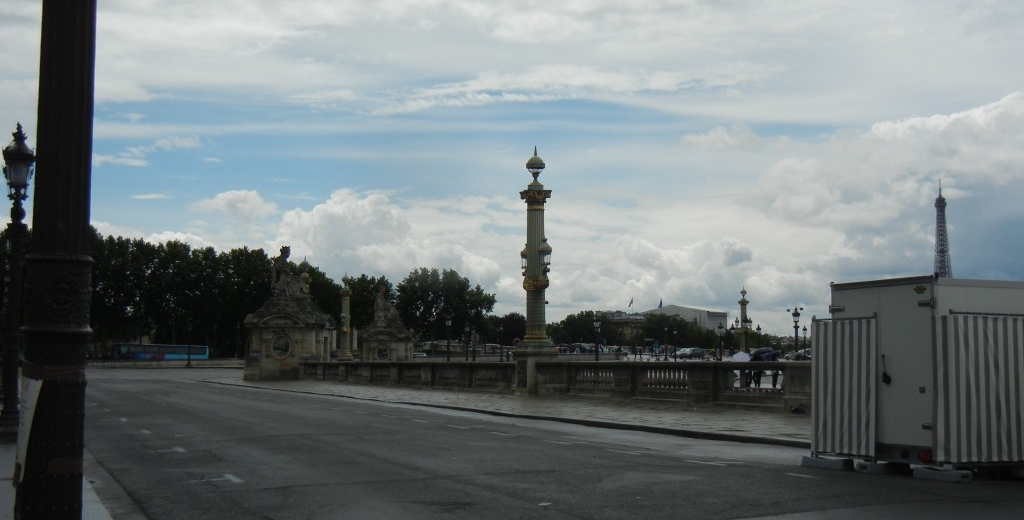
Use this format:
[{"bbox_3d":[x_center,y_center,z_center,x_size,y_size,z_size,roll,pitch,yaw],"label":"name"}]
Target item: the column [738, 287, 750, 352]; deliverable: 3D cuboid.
[{"bbox_3d":[31.214,8.044,154.889,1.550,8.850,1.550,0,-5,3],"label":"column"}]

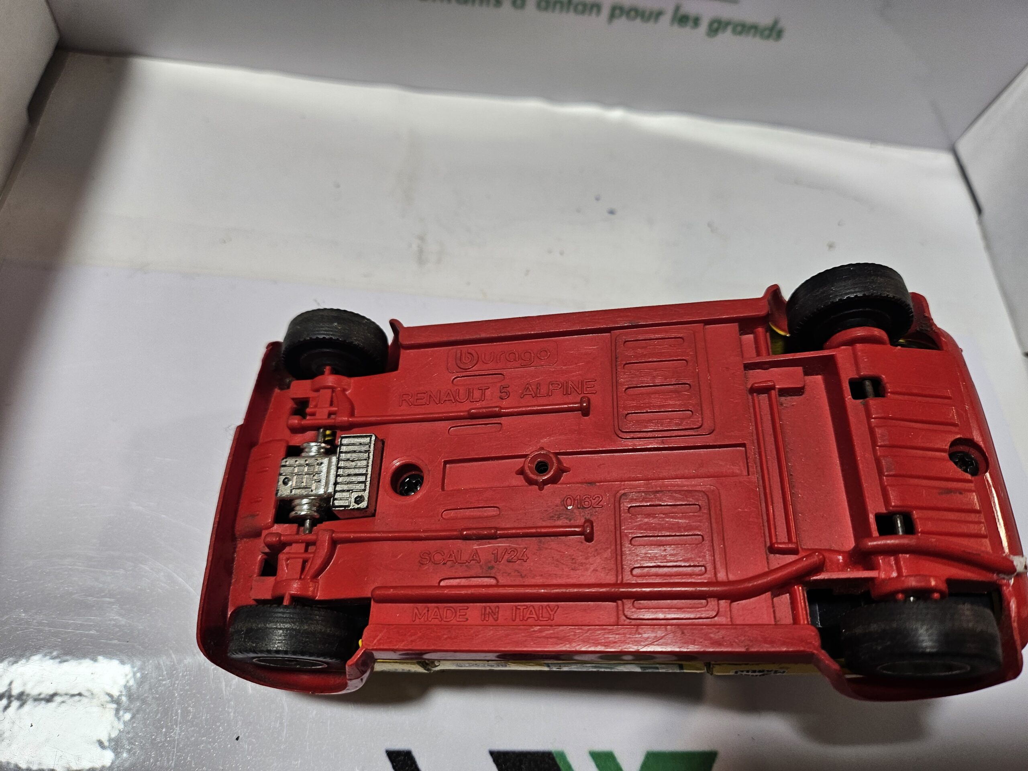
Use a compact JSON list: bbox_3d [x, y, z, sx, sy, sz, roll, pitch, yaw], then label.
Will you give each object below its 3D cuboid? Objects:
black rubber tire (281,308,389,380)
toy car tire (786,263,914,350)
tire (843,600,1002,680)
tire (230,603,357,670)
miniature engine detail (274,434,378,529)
[{"bbox_3d":[-0.037,-0.008,0.151,0.021,0.021,0.008,-6,63,9],"label":"black rubber tire"},{"bbox_3d":[0.062,-0.014,0.133,0.021,0.021,0.008,-4,63,10],"label":"toy car tire"},{"bbox_3d":[0.061,0.038,0.107,0.021,0.021,0.008,-4,63,10],"label":"tire"},{"bbox_3d":[-0.039,0.044,0.125,0.021,0.021,0.008,-6,63,9],"label":"tire"},{"bbox_3d":[-0.035,0.017,0.136,0.020,0.007,0.016,-4,63,10],"label":"miniature engine detail"}]

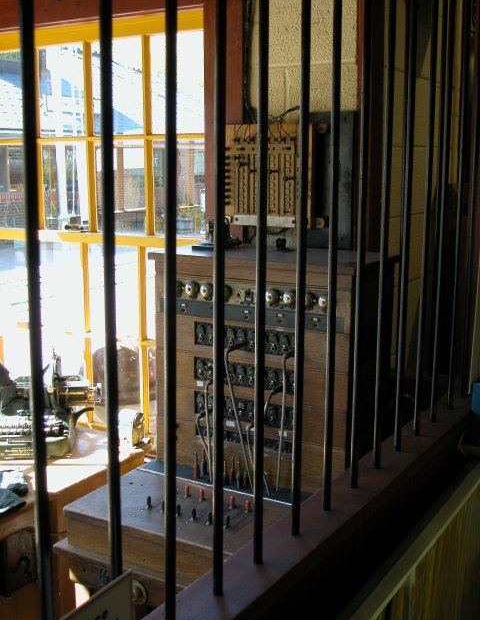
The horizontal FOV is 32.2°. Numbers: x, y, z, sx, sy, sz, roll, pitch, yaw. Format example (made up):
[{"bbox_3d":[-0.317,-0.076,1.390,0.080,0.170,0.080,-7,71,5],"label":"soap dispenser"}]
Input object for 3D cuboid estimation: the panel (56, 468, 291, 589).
[{"bbox_3d":[-0.106,0.524,1.951,0.592,0.100,0.340,6,11,29],"label":"panel"}]

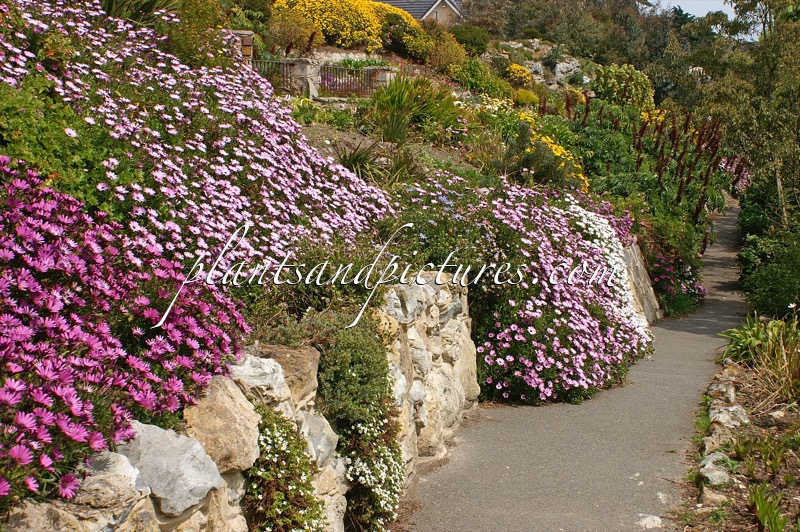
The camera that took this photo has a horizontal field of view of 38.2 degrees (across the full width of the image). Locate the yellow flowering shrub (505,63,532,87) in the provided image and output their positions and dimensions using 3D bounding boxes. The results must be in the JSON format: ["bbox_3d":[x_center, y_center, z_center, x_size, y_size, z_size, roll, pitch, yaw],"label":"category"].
[{"bbox_3d":[2.110,-3.370,20.500,0.500,0.440,0.480,0,3,0],"label":"yellow flowering shrub"}]

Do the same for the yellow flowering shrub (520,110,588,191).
[{"bbox_3d":[1.600,-1.180,11.900,0.720,0.800,0.750,0,3,0],"label":"yellow flowering shrub"}]

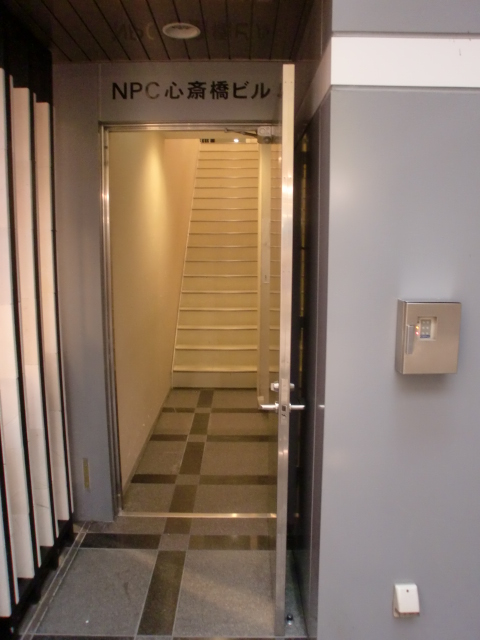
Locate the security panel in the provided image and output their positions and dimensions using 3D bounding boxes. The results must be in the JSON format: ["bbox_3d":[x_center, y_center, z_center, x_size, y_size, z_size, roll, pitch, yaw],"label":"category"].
[{"bbox_3d":[0.575,0.053,1.580,0.169,0.220,0.064,0,10,0],"label":"security panel"}]

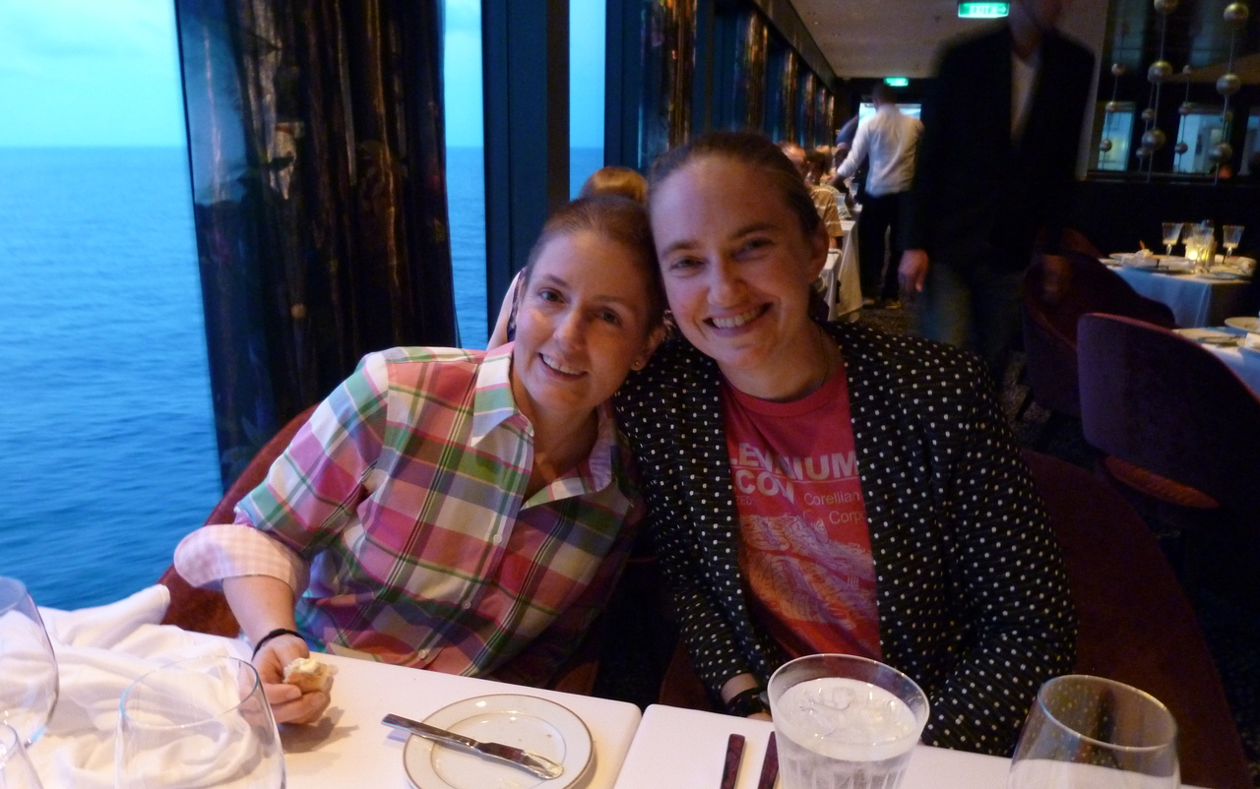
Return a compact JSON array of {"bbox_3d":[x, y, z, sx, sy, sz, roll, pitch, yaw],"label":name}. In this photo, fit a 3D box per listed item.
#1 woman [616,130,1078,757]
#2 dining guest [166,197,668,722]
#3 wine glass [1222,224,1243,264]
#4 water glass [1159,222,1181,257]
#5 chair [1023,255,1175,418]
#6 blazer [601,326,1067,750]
[{"bbox_3d":[0.235,0.334,1.023,0.500,1.200,0.660,4,16,15],"label":"woman"},{"bbox_3d":[-0.155,0.349,1.100,0.540,1.160,0.660,1,15,2],"label":"dining guest"},{"bbox_3d":[2.531,-0.632,3.820,0.088,0.157,0.088,4,16,13],"label":"wine glass"},{"bbox_3d":[2.308,-0.655,3.880,0.088,0.157,0.088,4,16,13],"label":"water glass"},{"bbox_3d":[1.820,-0.135,3.652,0.640,0.780,0.620,-11,19,-35],"label":"chair"},{"bbox_3d":[0.235,0.192,0.995,0.490,0.560,0.390,4,16,15],"label":"blazer"}]

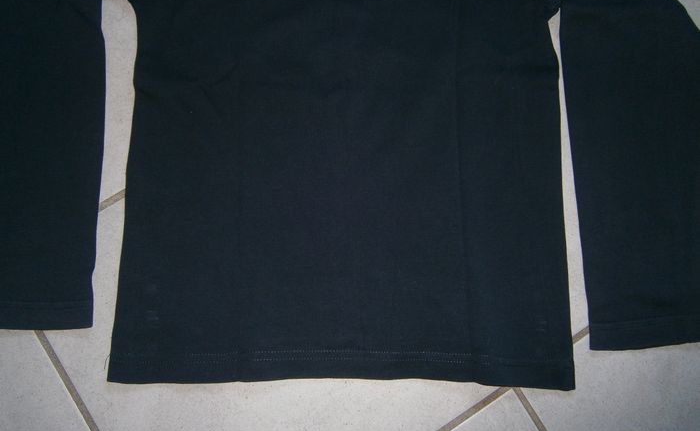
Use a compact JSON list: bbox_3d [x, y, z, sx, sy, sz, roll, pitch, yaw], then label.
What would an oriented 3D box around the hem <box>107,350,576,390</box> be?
[{"bbox_3d":[0.001,0.133,0.452,0.405,0.009,0.031,2,83,-5],"label":"hem"}]

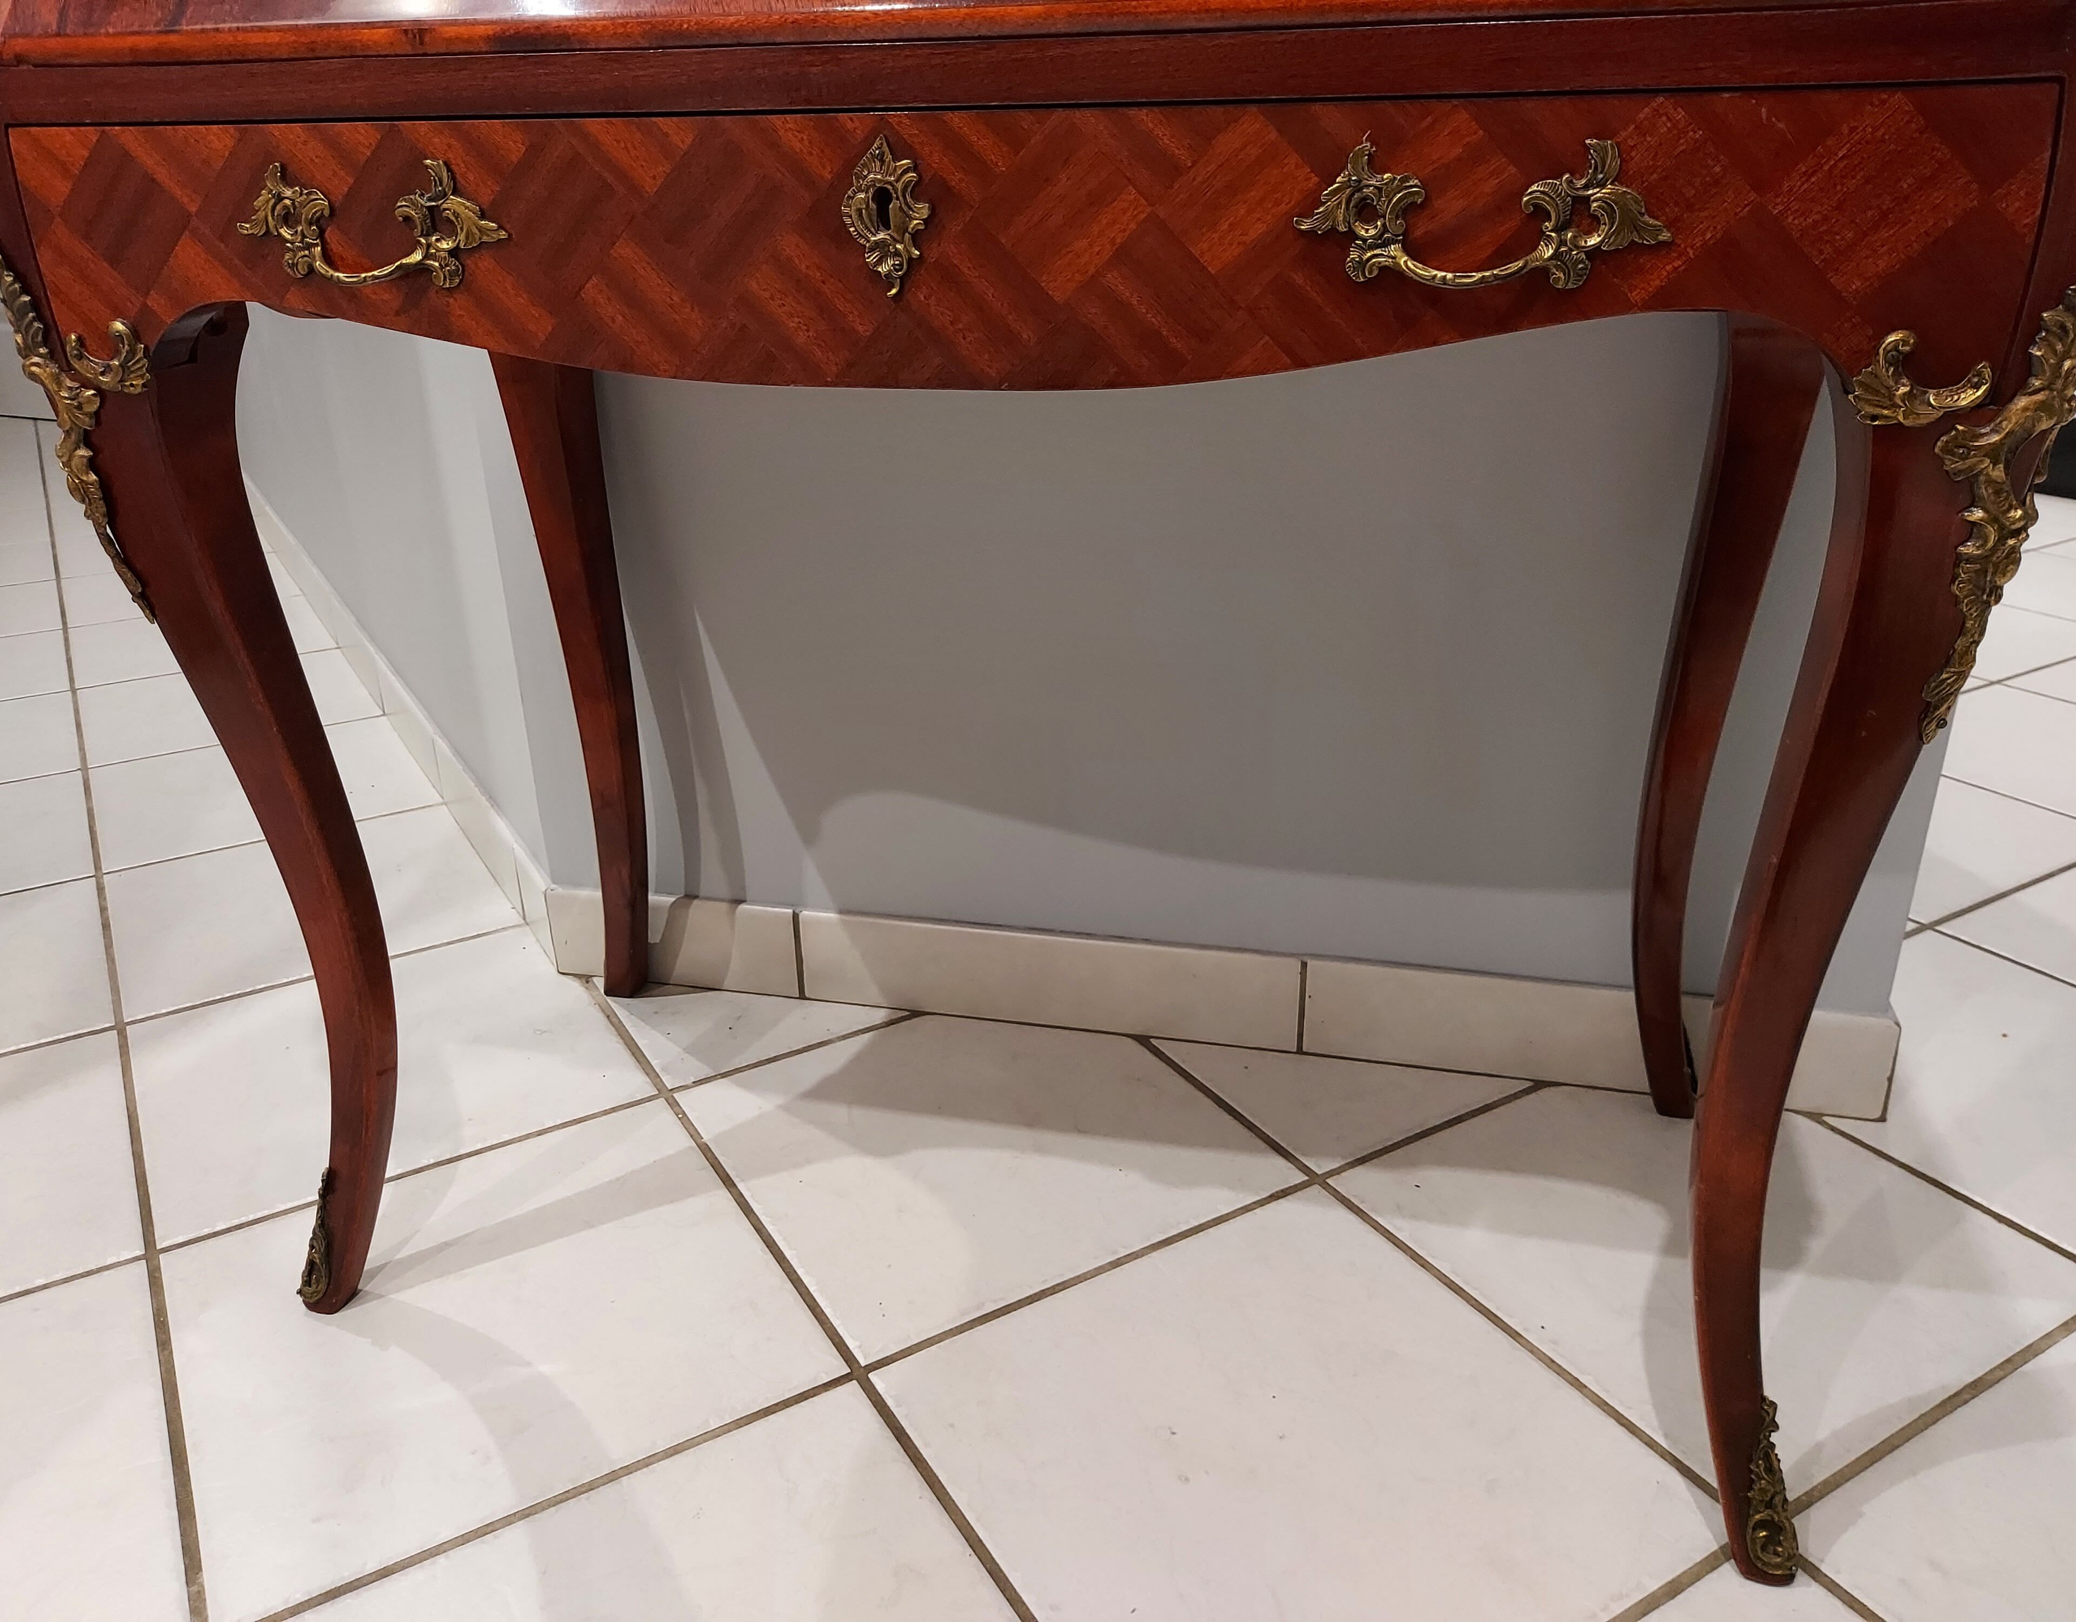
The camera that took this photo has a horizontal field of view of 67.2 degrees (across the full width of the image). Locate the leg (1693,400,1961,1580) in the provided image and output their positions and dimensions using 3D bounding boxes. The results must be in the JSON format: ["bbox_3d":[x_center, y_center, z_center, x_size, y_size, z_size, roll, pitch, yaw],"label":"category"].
[{"bbox_3d":[0.326,0.105,0.654,0.072,0.566,0.084,5,24,13],"label":"leg"}]

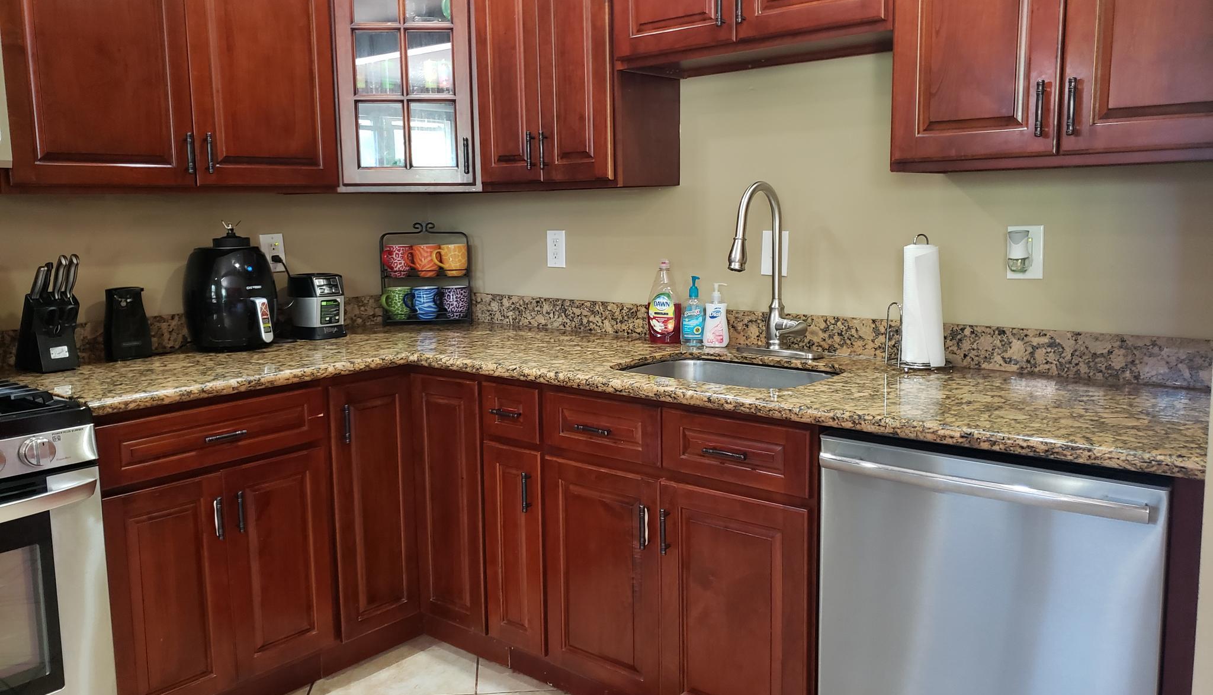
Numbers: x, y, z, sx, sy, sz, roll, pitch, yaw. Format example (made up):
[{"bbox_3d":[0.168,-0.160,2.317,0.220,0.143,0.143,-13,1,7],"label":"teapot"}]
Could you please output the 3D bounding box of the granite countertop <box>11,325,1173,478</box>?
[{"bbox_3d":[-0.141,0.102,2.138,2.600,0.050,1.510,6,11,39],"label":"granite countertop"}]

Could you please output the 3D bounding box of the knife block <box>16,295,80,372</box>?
[{"bbox_3d":[-1.465,-0.043,2.393,0.148,0.195,0.088,6,10,39],"label":"knife block"}]

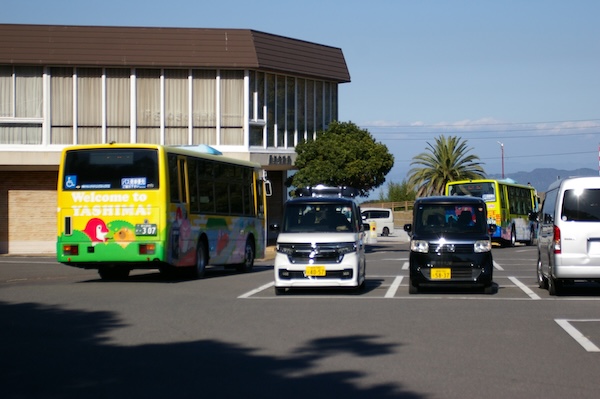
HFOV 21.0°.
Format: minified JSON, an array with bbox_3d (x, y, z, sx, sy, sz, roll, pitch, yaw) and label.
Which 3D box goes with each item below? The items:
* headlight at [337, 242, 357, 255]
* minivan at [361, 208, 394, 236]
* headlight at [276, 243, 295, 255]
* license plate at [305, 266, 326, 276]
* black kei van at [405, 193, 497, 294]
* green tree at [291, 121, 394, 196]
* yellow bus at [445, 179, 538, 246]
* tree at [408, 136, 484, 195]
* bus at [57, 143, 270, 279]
[{"bbox_3d":[0.793,0.836,27.550,0.340,0.190,0.300,0,0,4],"label":"headlight"},{"bbox_3d":[4.035,1.247,98.000,1.680,1.780,4.200,0,0,41],"label":"minivan"},{"bbox_3d":[-0.240,0.842,27.650,0.330,0.190,0.300,0,0,4],"label":"headlight"},{"bbox_3d":[0.269,1.219,27.300,0.330,0.165,0.020,0,0,4],"label":"license plate"},{"bbox_3d":[2.740,0.811,29.450,1.520,1.740,3.400,0,0,5],"label":"black kei van"},{"bbox_3d":[1.390,-0.397,54.000,3.600,4.490,3.600,0,0,0],"label":"green tree"},{"bbox_3d":[8.548,0.504,71.136,2.350,2.920,8.990,0,-1,18],"label":"yellow bus"},{"bbox_3d":[10.193,-1.082,112.000,5.400,6.650,5.400,0,0,0],"label":"tree"},{"bbox_3d":[-2.970,0.277,37.737,2.350,2.920,8.990,0,-1,12],"label":"bus"}]

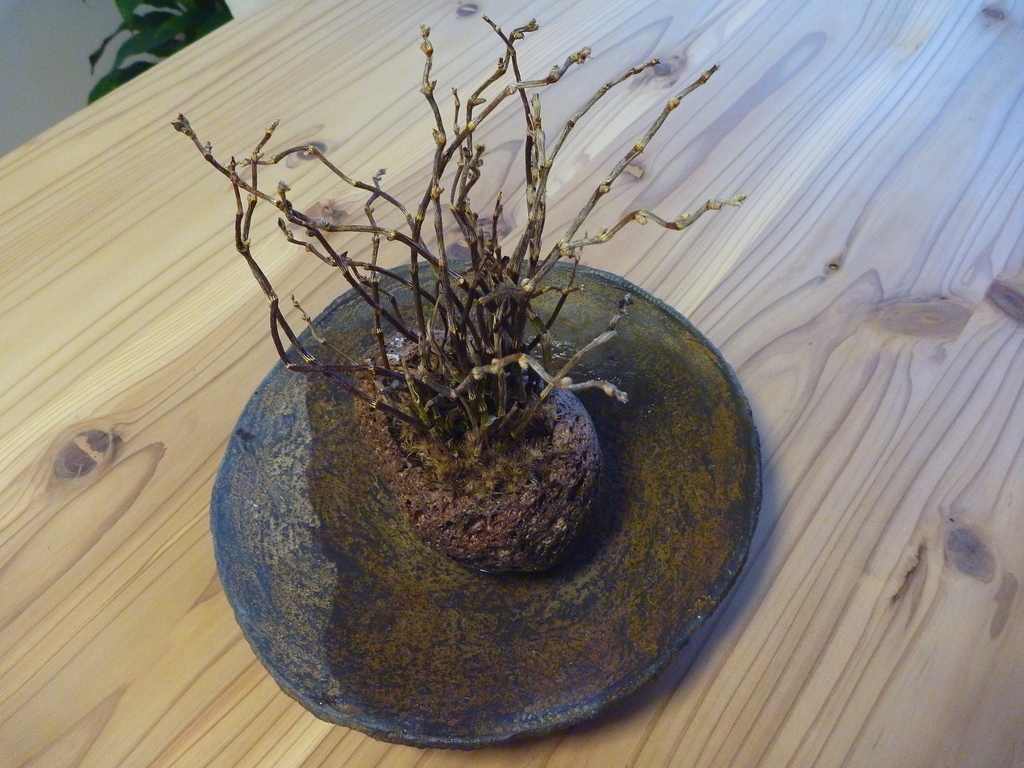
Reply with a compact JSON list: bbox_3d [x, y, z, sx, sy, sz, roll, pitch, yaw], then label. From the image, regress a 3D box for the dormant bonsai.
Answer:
[{"bbox_3d":[-0.018,-0.024,0.314,0.183,0.168,0.138,-2,54,3],"label":"dormant bonsai"}]

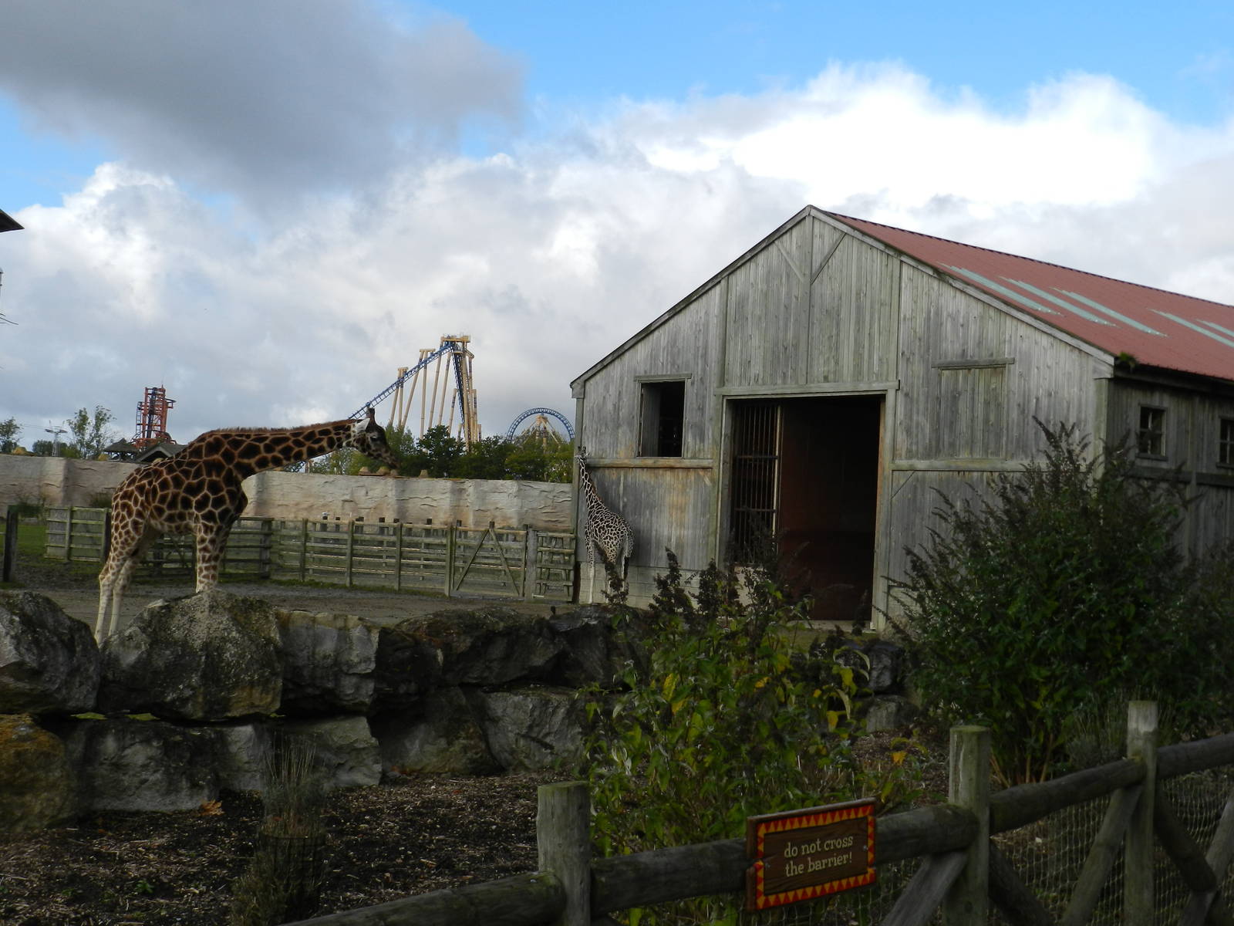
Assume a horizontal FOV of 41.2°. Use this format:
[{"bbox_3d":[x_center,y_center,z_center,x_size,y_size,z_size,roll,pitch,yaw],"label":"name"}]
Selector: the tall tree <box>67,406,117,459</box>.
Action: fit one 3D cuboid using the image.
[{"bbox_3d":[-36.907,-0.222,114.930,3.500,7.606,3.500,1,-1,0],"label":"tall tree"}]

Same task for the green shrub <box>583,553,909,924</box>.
[{"bbox_3d":[0.418,1.032,5.587,1.080,1.450,1.050,1,-1,0],"label":"green shrub"}]

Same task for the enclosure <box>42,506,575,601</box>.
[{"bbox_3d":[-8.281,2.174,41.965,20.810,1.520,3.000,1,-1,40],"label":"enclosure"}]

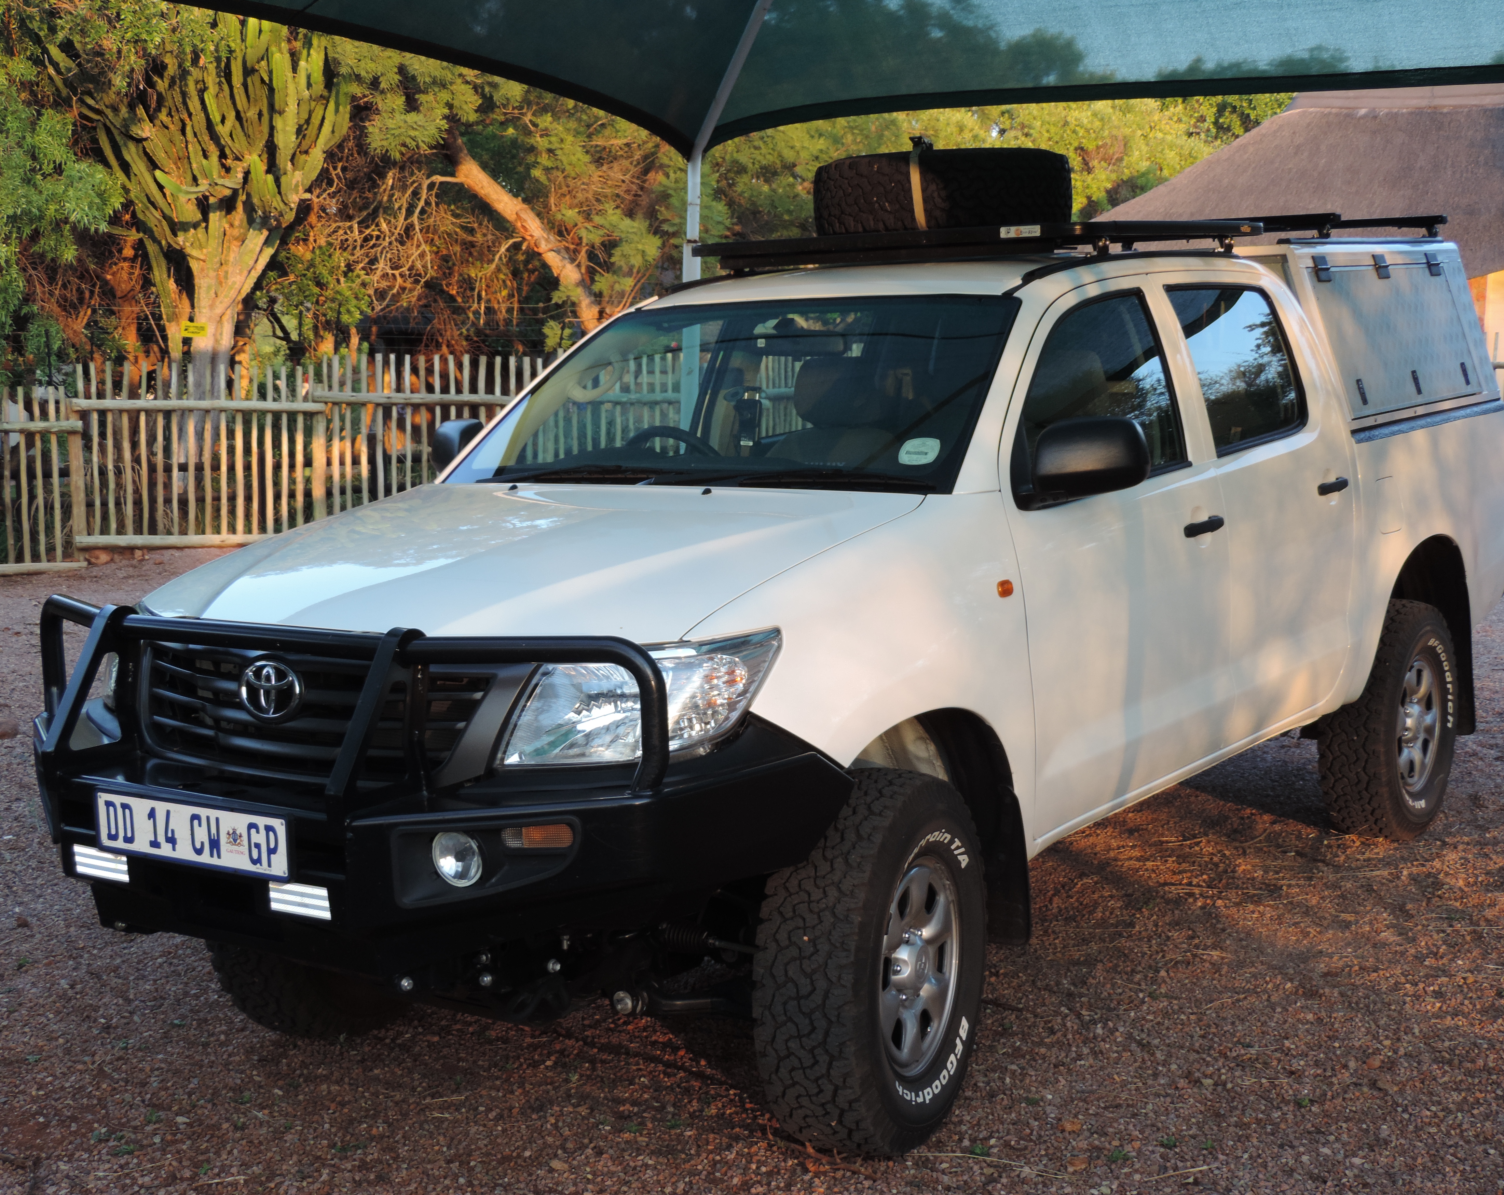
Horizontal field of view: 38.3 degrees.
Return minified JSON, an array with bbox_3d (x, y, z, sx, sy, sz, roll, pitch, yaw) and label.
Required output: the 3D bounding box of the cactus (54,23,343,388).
[{"bbox_3d":[-5.750,-3.500,22.400,3.100,5.000,2.900,-2,7,-14],"label":"cactus"}]

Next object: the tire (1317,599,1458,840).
[{"bbox_3d":[2.023,0.389,6.886,0.250,0.770,0.770,3,8,35],"label":"tire"}]

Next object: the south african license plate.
[{"bbox_3d":[-1.018,0.427,3.921,0.520,0.113,0.015,3,8,35],"label":"south african license plate"}]

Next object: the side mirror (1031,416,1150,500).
[{"bbox_3d":[0.751,-0.310,4.777,0.250,0.185,0.130,3,8,35],"label":"side mirror"}]

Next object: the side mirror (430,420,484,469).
[{"bbox_3d":[-0.741,-0.386,5.823,0.250,0.185,0.130,3,8,35],"label":"side mirror"}]

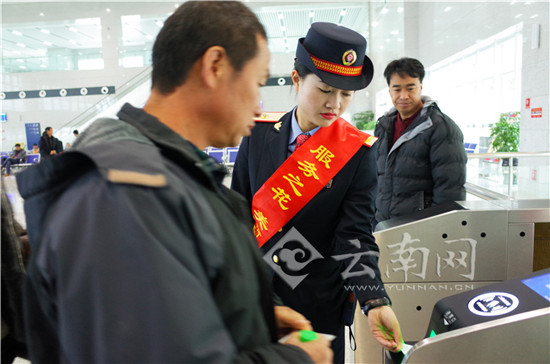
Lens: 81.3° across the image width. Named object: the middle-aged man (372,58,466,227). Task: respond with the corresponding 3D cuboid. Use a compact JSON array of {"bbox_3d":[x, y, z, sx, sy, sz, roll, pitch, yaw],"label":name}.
[{"bbox_3d":[0.713,0.246,1.619,0.340,1.700,0.550,-6,7,-37],"label":"middle-aged man"}]

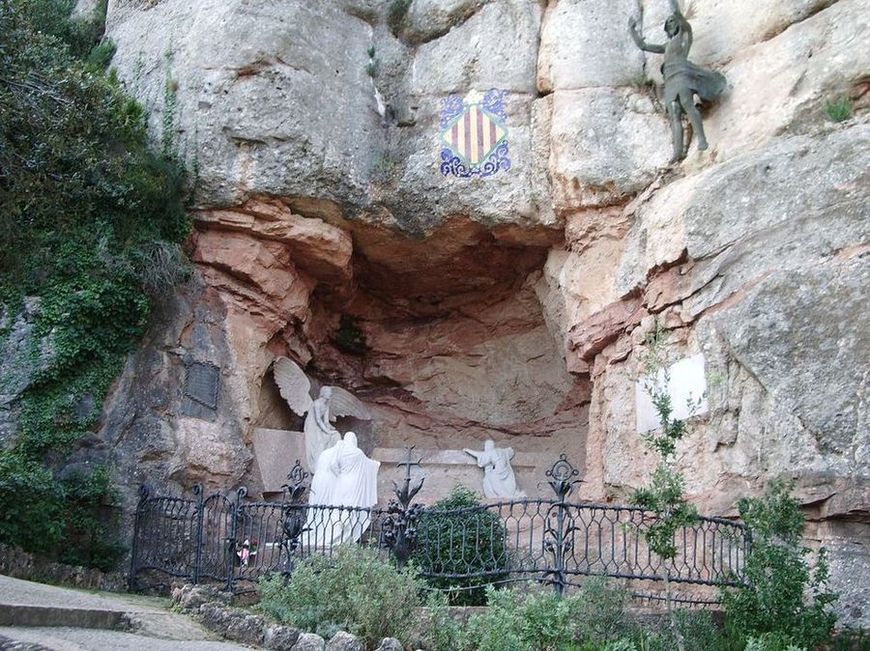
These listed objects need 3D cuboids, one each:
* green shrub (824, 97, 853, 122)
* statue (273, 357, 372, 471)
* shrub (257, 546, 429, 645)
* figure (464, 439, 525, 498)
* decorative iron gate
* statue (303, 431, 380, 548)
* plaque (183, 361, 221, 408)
[{"bbox_3d":[6.858,-3.671,17.500,0.450,0.420,0.380,2,-13,0],"label":"green shrub"},{"bbox_3d":[-1.879,1.487,17.200,1.750,1.950,1.150,12,-16,-36],"label":"statue"},{"bbox_3d":[-1.017,2.937,11.200,1.750,1.100,1.500,2,-13,0],"label":"shrub"},{"bbox_3d":[1.058,2.517,18.000,0.900,1.030,0.850,11,-16,-35],"label":"figure"},{"bbox_3d":[0.250,2.741,13.900,8.400,1.900,1.800,3,-13,-6],"label":"decorative iron gate"},{"bbox_3d":[-1.462,2.564,16.100,1.200,1.850,1.000,6,-13,-17],"label":"statue"},{"bbox_3d":[-3.311,0.837,14.600,0.570,0.680,0.060,9,-15,-30],"label":"plaque"}]

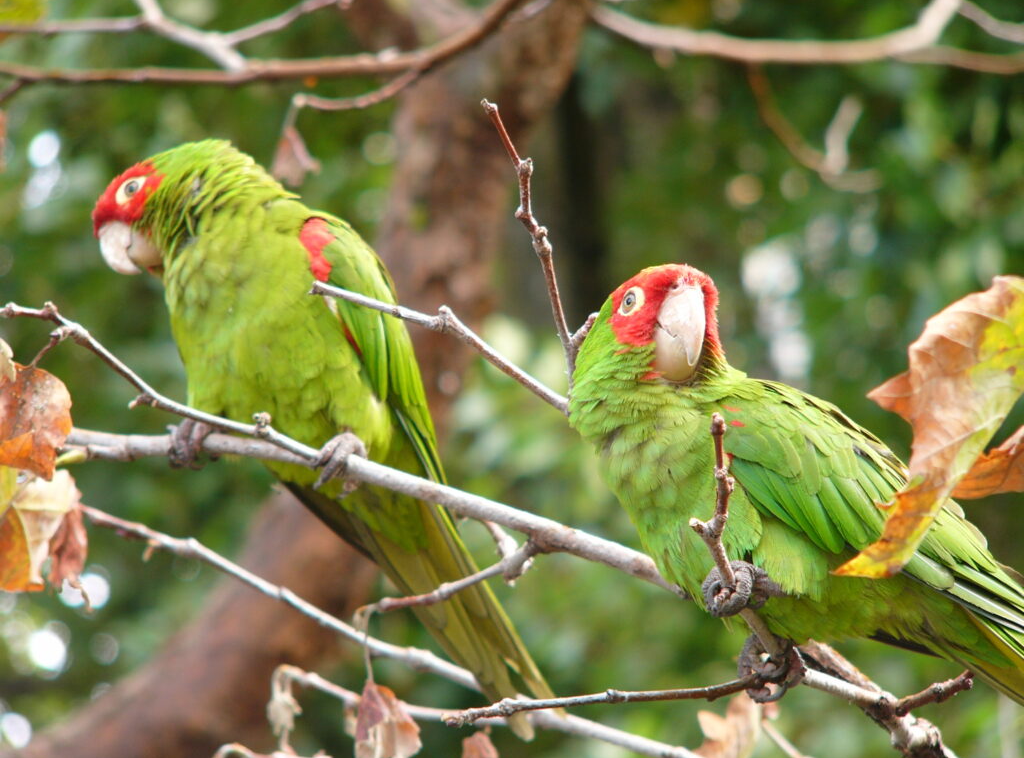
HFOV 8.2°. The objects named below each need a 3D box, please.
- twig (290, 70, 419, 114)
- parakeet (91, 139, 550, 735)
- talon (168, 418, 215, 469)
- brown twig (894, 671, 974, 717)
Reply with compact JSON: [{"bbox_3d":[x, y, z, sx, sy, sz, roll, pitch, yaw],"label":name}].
[{"bbox_3d":[-0.067,-0.123,3.050,0.056,0.013,0.015,-12,0,0],"label":"twig"},{"bbox_3d":[-0.075,0.023,2.800,0.175,0.238,0.105,4,-7,-41],"label":"parakeet"},{"bbox_3d":[-0.126,0.025,2.780,0.023,0.020,0.019,5,-7,-43],"label":"talon"},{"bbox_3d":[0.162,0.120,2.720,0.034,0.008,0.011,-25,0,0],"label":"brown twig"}]

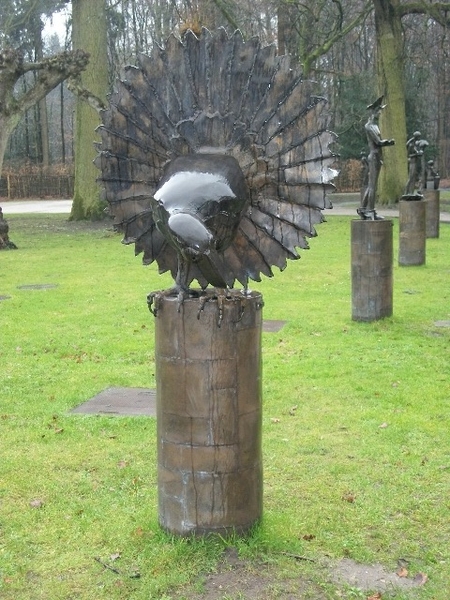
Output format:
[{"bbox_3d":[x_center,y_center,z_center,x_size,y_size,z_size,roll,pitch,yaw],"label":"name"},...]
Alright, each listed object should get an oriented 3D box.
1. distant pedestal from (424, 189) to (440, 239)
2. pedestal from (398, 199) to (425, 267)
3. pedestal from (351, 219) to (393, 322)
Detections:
[{"bbox_3d":[4.640,-1.940,19.600,0.430,1.030,0.430,0,8,0],"label":"distant pedestal"},{"bbox_3d":[3.064,-1.090,14.150,0.430,1.030,0.430,0,8,0],"label":"pedestal"},{"bbox_3d":[1.539,-0.317,9.050,0.430,1.030,0.430,0,8,0],"label":"pedestal"}]

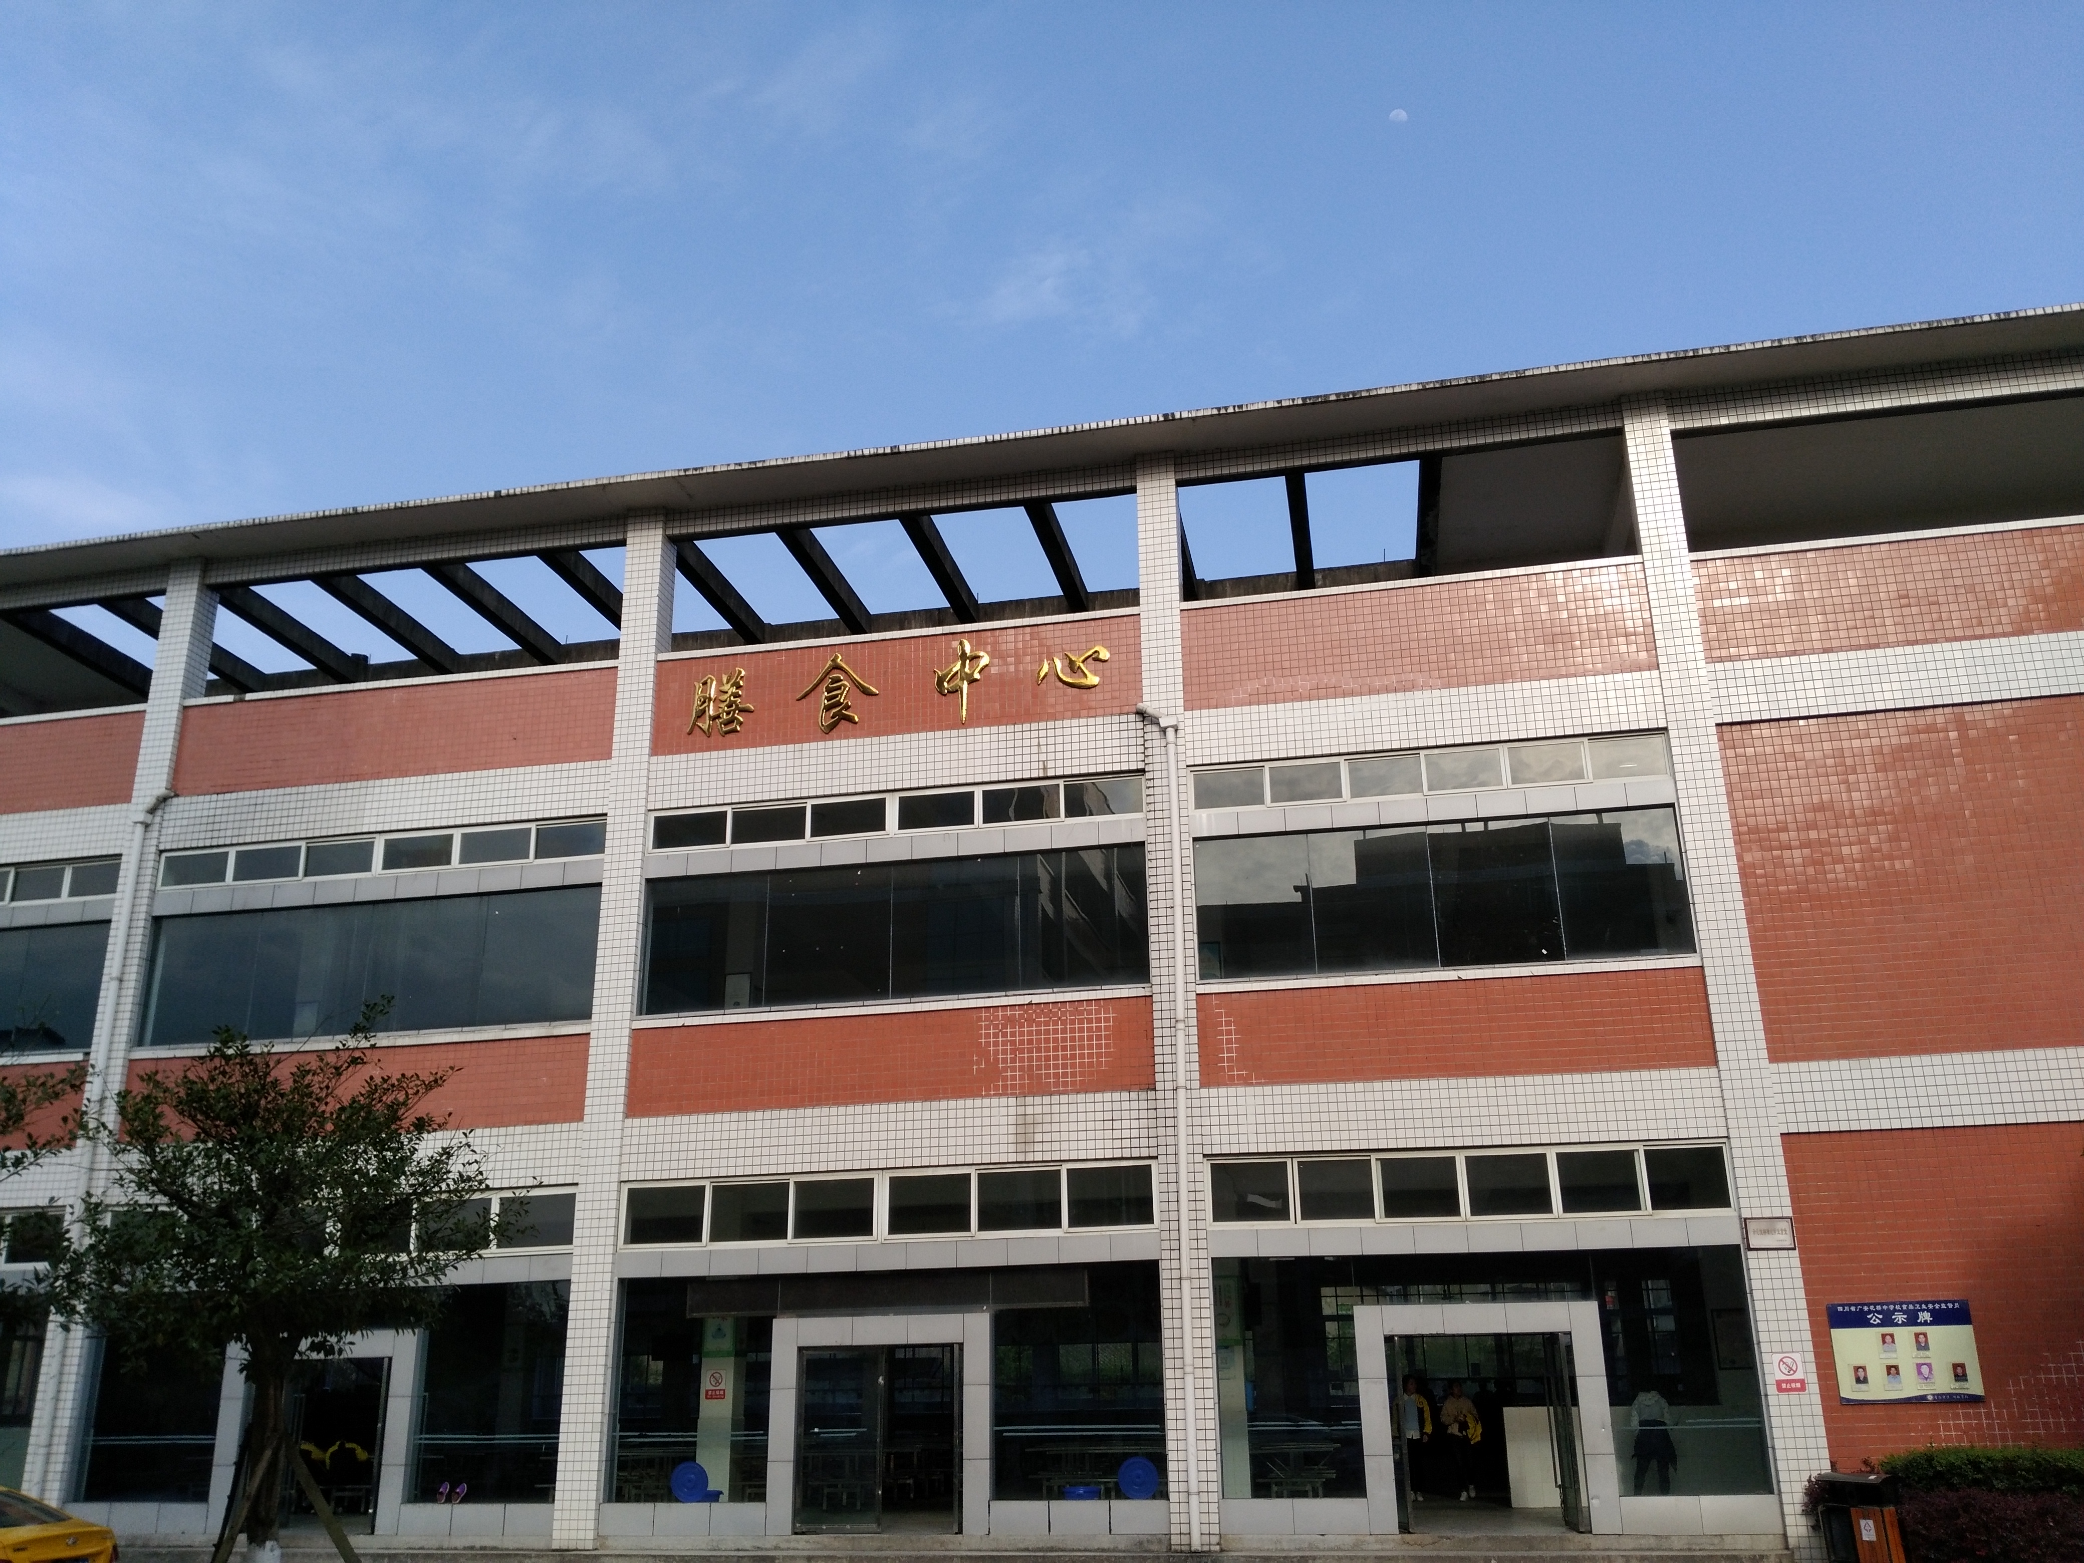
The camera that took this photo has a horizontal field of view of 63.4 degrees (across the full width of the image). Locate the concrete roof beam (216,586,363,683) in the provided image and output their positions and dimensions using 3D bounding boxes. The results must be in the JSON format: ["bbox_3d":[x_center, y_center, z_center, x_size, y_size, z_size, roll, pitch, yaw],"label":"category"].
[{"bbox_3d":[-12.602,-2.541,27.982,0.275,0.400,3.750,-5,-19,10],"label":"concrete roof beam"}]

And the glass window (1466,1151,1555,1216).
[{"bbox_3d":[5.468,4.729,19.747,0.947,0.694,0.083,-5,-19,10],"label":"glass window"}]

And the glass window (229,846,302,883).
[{"bbox_3d":[-11.214,1.199,24.341,1.060,0.485,0.100,-5,-19,11],"label":"glass window"}]

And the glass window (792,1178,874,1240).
[{"bbox_3d":[-2.597,5.308,20.936,1.014,0.710,0.080,-5,-19,11],"label":"glass window"}]

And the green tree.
[{"bbox_3d":[-7.809,5.300,17.056,4.300,6.081,4.200,-5,-19,10],"label":"green tree"}]

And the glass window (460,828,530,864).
[{"bbox_3d":[-7.702,0.914,23.764,1.060,0.480,0.100,-5,-19,10],"label":"glass window"}]

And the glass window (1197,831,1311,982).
[{"bbox_3d":[2.660,1.589,21.461,1.365,1.809,0.083,-5,-19,10],"label":"glass window"}]

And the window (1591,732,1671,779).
[{"bbox_3d":[7.202,-0.308,20.642,0.886,0.487,0.080,-5,-19,11],"label":"window"}]

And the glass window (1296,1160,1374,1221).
[{"bbox_3d":[3.479,4.853,19.983,0.867,0.687,0.100,-5,-19,11],"label":"glass window"}]

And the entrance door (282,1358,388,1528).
[{"bbox_3d":[-9.355,8.491,21.596,2.030,2.100,0.100,-5,-19,10],"label":"entrance door"}]

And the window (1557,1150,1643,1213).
[{"bbox_3d":[6.467,4.648,19.565,0.864,0.691,0.083,-5,-19,10],"label":"window"}]

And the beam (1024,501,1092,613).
[{"bbox_3d":[0.246,-3.453,25.215,0.250,0.360,3.675,-5,-19,11],"label":"beam"}]

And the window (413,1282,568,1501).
[{"bbox_3d":[-6.962,7.688,21.299,1.867,2.571,0.080,-5,-19,10],"label":"window"}]

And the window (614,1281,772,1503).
[{"bbox_3d":[-4.342,7.545,20.934,2.000,2.620,0.090,-5,-19,10],"label":"window"}]

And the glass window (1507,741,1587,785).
[{"bbox_3d":[6.232,-0.231,20.830,0.898,0.449,0.080,-5,-19,11],"label":"glass window"}]

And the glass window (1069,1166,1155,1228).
[{"bbox_3d":[0.826,5.046,20.489,1.041,0.719,0.100,-5,-19,11],"label":"glass window"}]

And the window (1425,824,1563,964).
[{"bbox_3d":[5.583,1.369,20.782,1.447,1.728,0.080,-5,-19,10],"label":"window"}]

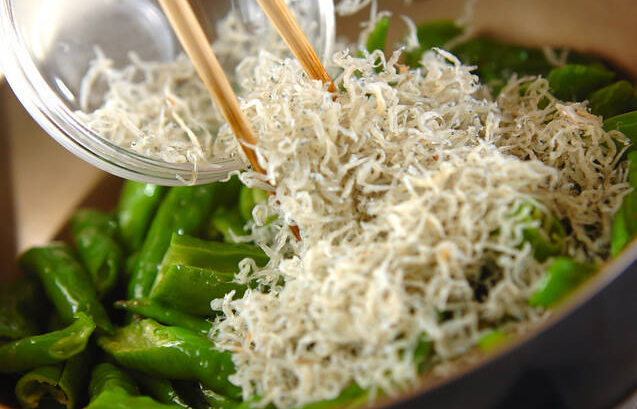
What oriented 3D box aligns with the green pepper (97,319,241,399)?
[{"bbox_3d":[-0.046,0.047,0.640,0.046,0.015,0.016,16,39,13],"label":"green pepper"}]

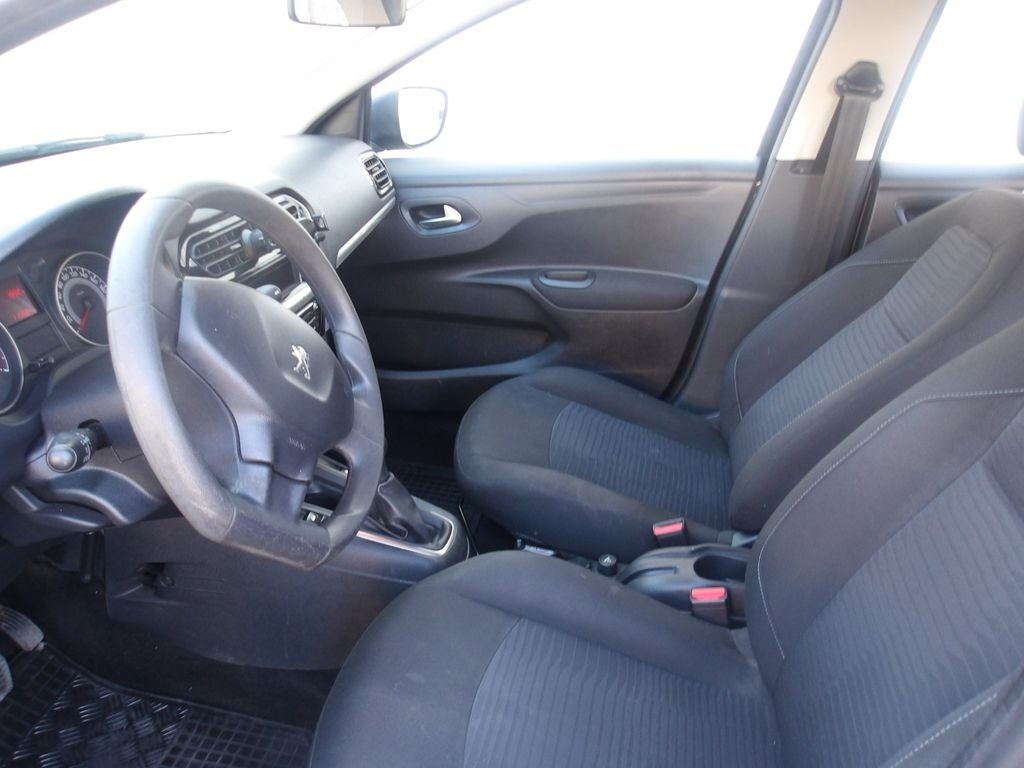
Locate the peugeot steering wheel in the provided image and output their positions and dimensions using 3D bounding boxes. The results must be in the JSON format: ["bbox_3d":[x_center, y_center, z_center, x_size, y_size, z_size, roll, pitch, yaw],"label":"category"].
[{"bbox_3d":[-0.242,-0.007,0.769,0.100,0.370,0.380,-17,-20,17],"label":"peugeot steering wheel"}]

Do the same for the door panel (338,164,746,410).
[{"bbox_3d":[0.000,-0.182,1.743,0.980,0.590,0.130,4,20,10],"label":"door panel"}]

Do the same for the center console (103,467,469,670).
[{"bbox_3d":[-0.337,0.273,1.252,0.550,0.290,0.230,4,20,10],"label":"center console"}]

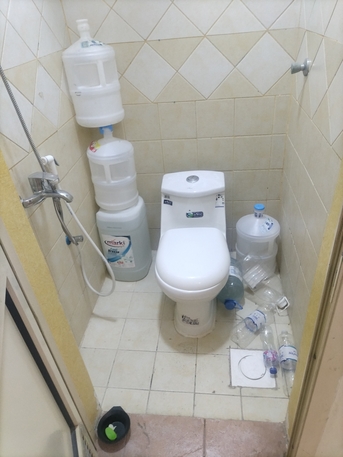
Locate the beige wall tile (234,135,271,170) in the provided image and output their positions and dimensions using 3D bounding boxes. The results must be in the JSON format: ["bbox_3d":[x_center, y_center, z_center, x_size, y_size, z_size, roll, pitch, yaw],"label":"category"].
[{"bbox_3d":[0.459,-0.427,1.948,0.200,0.200,0.010,-1,35,8],"label":"beige wall tile"}]

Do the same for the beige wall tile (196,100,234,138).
[{"bbox_3d":[0.239,-0.594,1.864,0.201,0.201,0.010,-1,34,8],"label":"beige wall tile"}]

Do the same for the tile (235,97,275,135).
[{"bbox_3d":[0.442,-0.596,1.836,0.201,0.201,0.010,-1,34,8],"label":"tile"}]

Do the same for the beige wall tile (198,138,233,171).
[{"bbox_3d":[0.256,-0.424,1.975,0.200,0.200,0.010,-1,35,8],"label":"beige wall tile"}]

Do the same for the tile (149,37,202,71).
[{"bbox_3d":[0.026,-0.847,1.686,0.277,0.143,0.012,-1,34,8],"label":"tile"}]

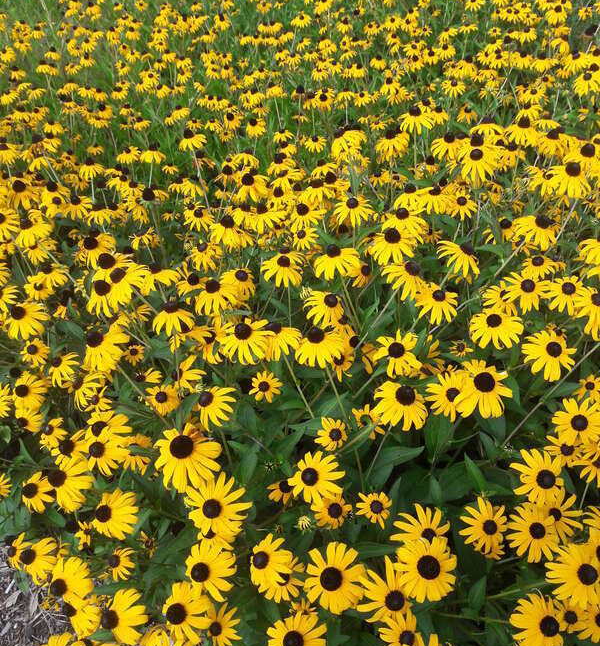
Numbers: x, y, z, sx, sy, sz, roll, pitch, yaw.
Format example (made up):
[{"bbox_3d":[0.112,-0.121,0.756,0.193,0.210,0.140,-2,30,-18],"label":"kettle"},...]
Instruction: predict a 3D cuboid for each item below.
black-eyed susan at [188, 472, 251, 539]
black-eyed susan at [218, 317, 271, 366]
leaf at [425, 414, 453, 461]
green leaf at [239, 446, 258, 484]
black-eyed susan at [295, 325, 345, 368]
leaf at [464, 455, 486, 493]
[{"bbox_3d":[-0.088,0.195,0.690,0.069,0.027,0.069,-5,72,-7],"label":"black-eyed susan"},{"bbox_3d":[-0.068,0.023,0.810,0.068,0.030,0.064,-7,57,-9],"label":"black-eyed susan"},{"bbox_3d":[0.184,0.147,0.860,0.035,0.012,0.072,0,64,0],"label":"leaf"},{"bbox_3d":[-0.063,0.173,0.790,0.024,0.010,0.054,13,66,6],"label":"green leaf"},{"bbox_3d":[0.025,0.030,0.820,0.064,0.032,0.062,0,50,0],"label":"black-eyed susan"},{"bbox_3d":[0.214,0.185,0.790,0.020,0.010,0.056,-13,69,-34],"label":"leaf"}]

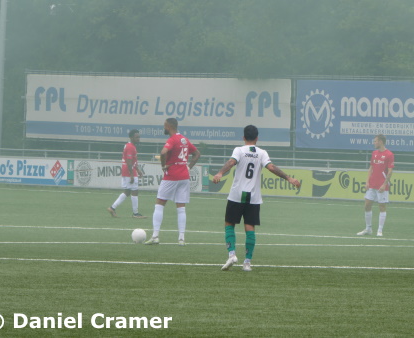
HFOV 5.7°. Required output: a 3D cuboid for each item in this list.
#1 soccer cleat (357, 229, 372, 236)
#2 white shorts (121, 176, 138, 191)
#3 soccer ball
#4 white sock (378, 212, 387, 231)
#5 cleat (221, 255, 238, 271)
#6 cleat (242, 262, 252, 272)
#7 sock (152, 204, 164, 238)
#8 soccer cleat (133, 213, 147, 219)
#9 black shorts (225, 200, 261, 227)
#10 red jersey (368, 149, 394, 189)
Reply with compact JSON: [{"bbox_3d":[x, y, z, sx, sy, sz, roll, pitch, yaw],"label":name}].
[{"bbox_3d":[2.786,1.124,73.900,0.285,0.115,0.105,2,1,-24],"label":"soccer cleat"},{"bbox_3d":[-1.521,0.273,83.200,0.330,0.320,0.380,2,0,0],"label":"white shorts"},{"bbox_3d":[-1.025,1.010,63.200,0.220,0.220,0.220,2,0,0],"label":"soccer ball"},{"bbox_3d":[3.050,0.920,72.700,0.110,0.345,0.120,8,-3,0],"label":"white sock"},{"bbox_3d":[0.287,1.168,52.050,0.280,0.110,0.100,-37,-24,35],"label":"cleat"},{"bbox_3d":[0.509,1.216,52.400,0.110,0.120,0.285,2,0,-6],"label":"cleat"},{"bbox_3d":[-0.717,0.780,62.500,0.150,0.500,0.140,5,0,0],"label":"sock"},{"bbox_3d":[-1.322,0.919,82.400,0.285,0.110,0.100,2,0,0],"label":"soccer cleat"},{"bbox_3d":[0.450,0.531,52.300,0.440,0.355,0.310,2,0,-9],"label":"black shorts"},{"bbox_3d":[3.090,0.023,73.900,0.480,0.720,0.300,2,1,30],"label":"red jersey"}]

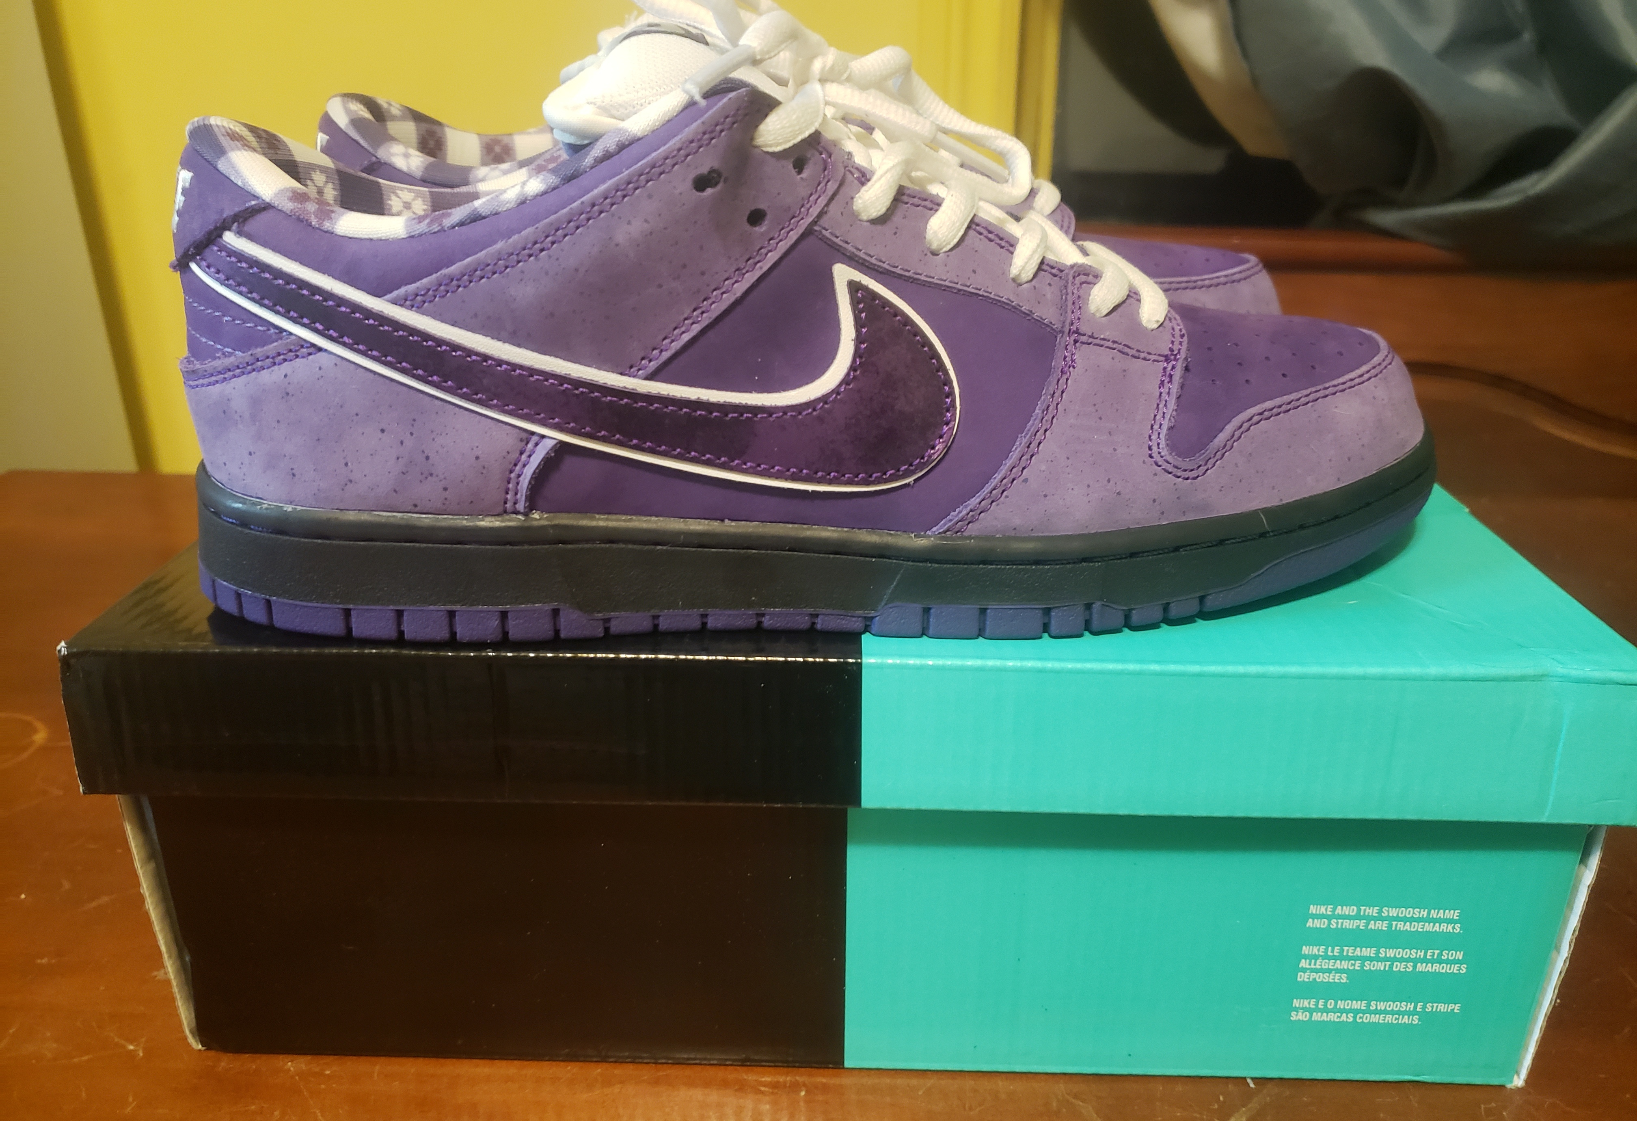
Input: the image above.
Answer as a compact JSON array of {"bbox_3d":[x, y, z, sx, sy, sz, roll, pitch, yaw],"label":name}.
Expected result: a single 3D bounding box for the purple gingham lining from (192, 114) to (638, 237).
[{"bbox_3d":[-0.086,-0.081,0.273,0.107,0.037,0.073,-2,24,-4],"label":"purple gingham lining"}]

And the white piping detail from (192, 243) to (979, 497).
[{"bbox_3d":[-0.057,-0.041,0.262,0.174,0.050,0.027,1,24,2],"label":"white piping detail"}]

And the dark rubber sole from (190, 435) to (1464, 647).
[{"bbox_3d":[0.005,-0.017,0.308,0.307,0.034,0.110,-2,24,-4],"label":"dark rubber sole"}]

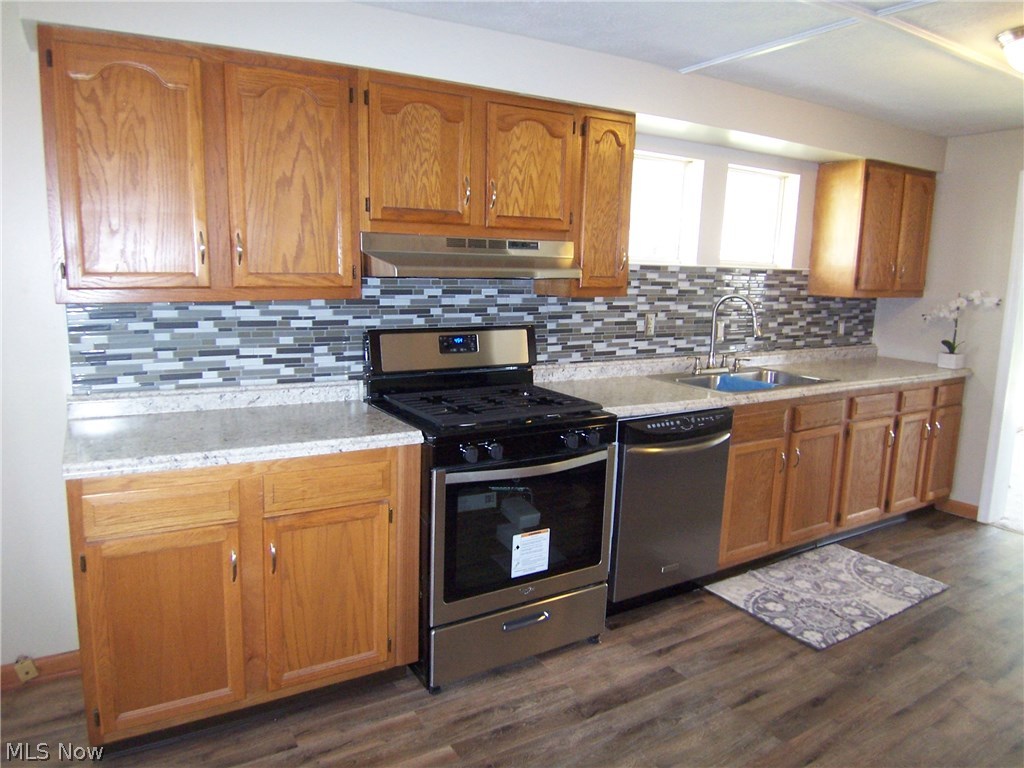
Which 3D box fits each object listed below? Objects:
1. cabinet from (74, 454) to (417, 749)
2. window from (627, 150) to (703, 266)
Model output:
[{"bbox_3d":[-0.914,0.605,2.401,1.015,0.862,0.615,-4,11,-30],"label":"cabinet"},{"bbox_3d":[0.713,-0.893,3.525,0.615,0.550,0.120,-4,11,-30],"label":"window"}]

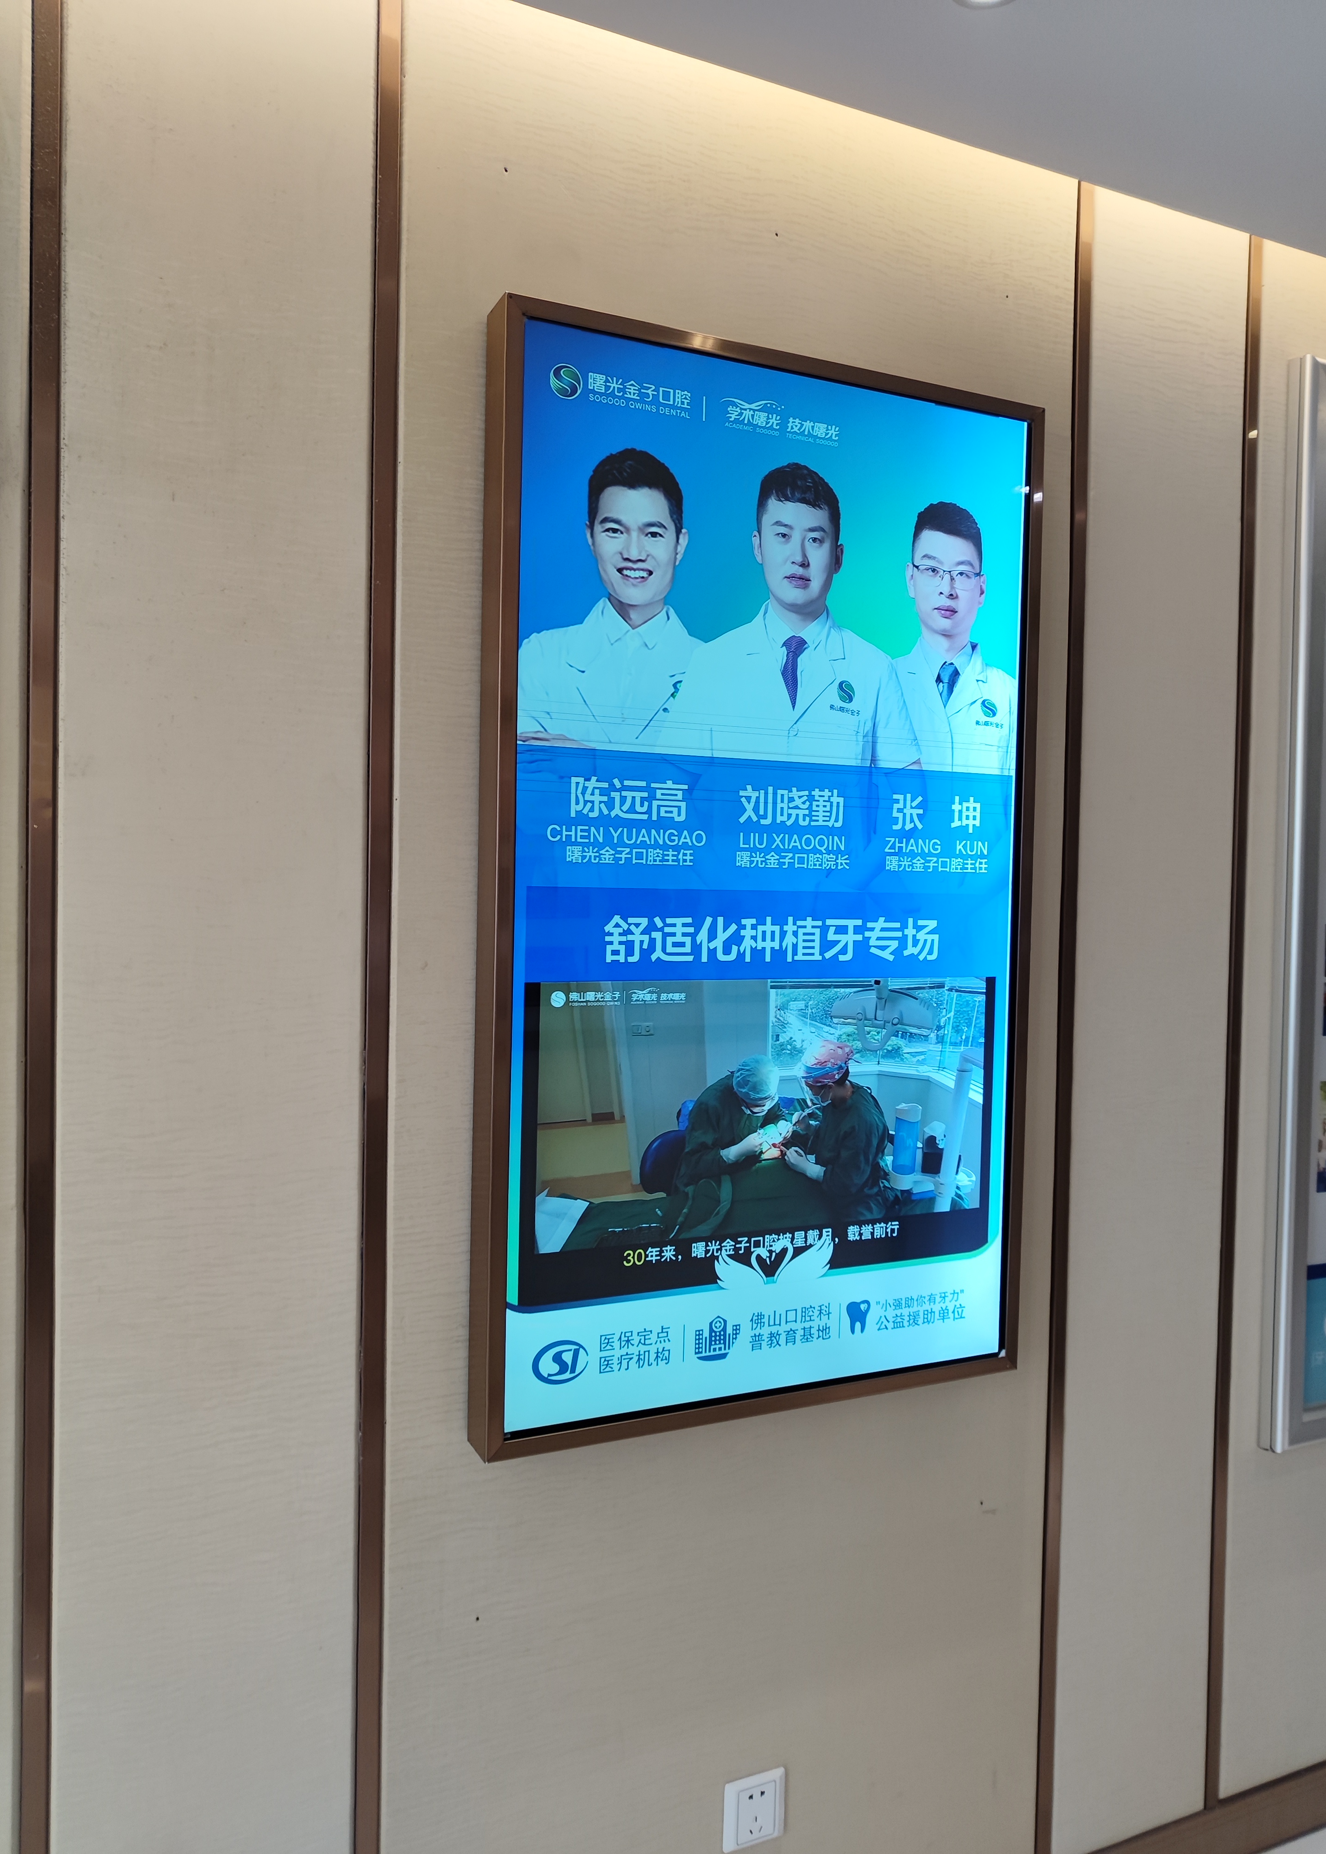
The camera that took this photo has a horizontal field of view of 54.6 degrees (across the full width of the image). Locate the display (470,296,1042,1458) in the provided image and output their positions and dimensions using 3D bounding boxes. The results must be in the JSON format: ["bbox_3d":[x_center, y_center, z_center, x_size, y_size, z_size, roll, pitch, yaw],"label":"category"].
[{"bbox_3d":[0.138,-0.044,1.561,0.726,1.258,0.066,0,2,-24],"label":"display"}]

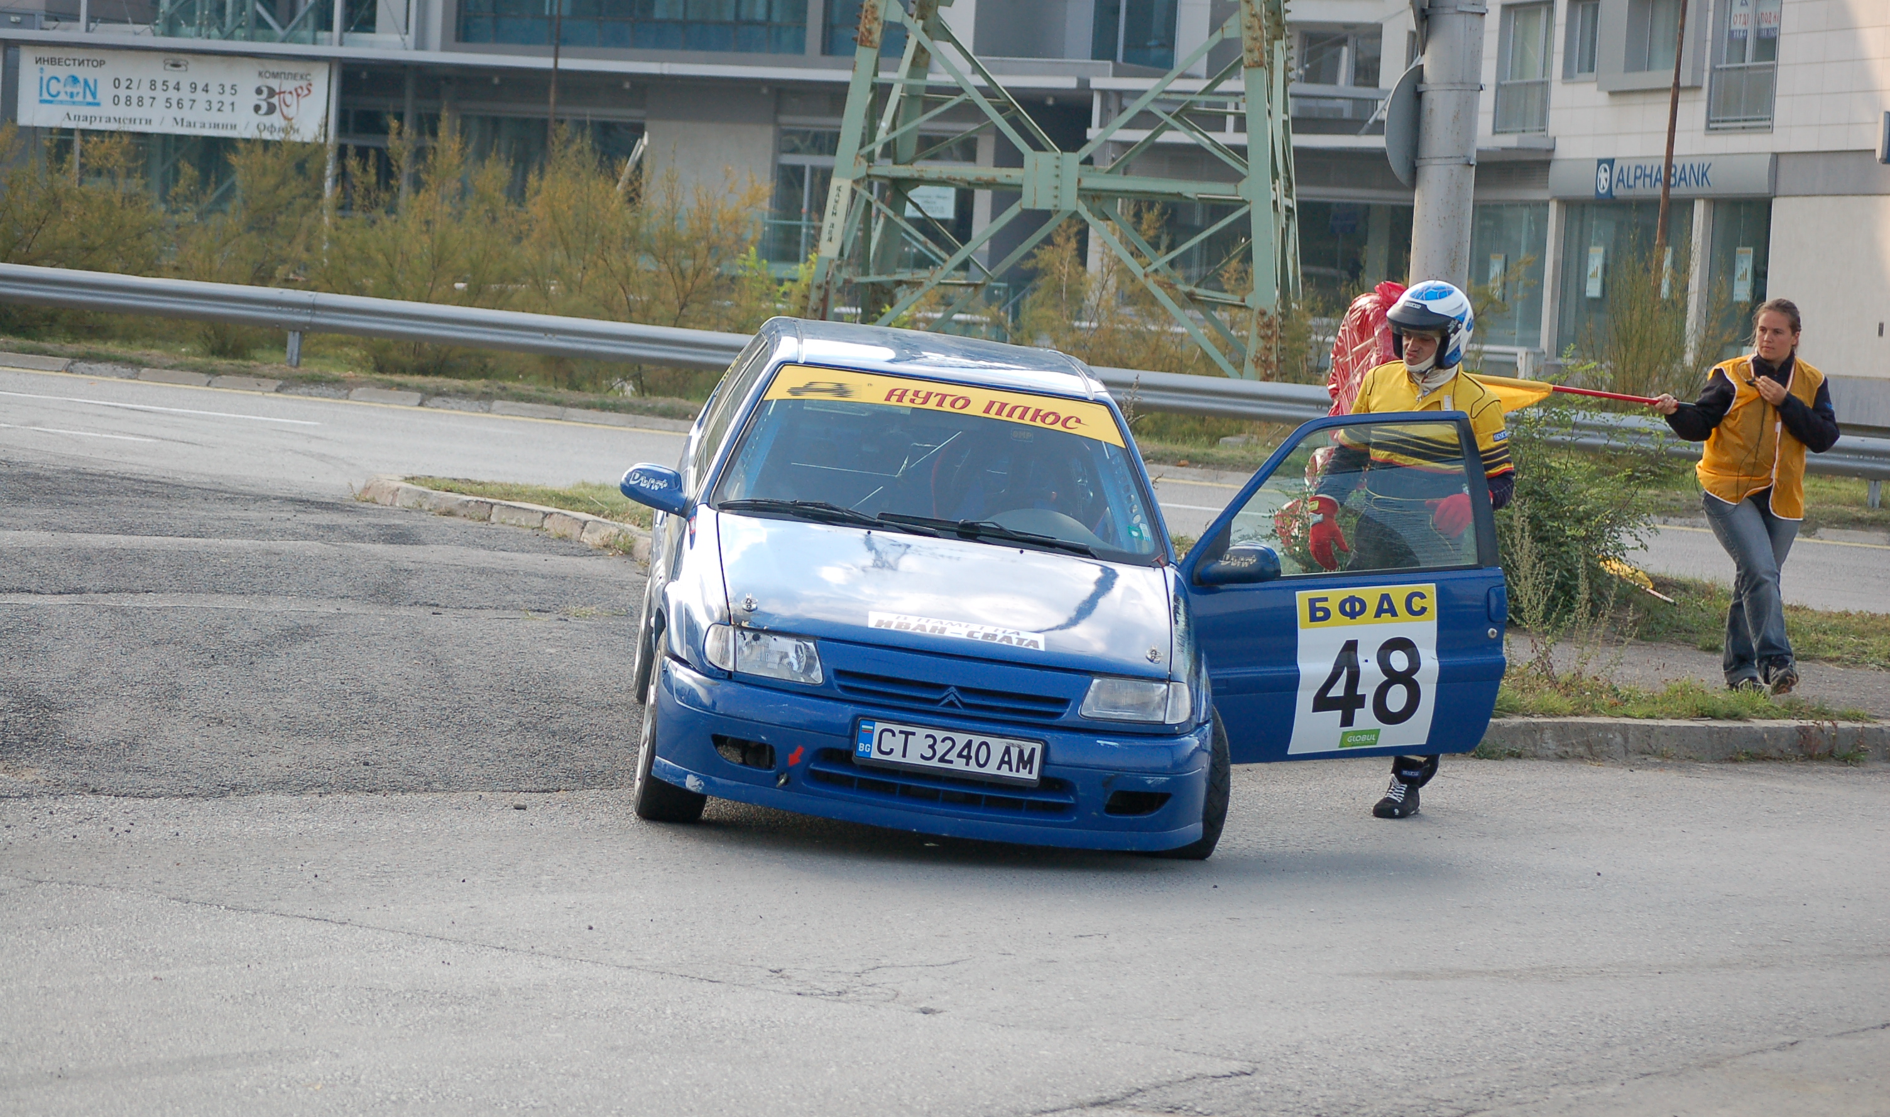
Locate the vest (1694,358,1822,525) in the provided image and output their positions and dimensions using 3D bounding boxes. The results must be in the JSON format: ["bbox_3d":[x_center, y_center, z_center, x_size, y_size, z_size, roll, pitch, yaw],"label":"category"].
[{"bbox_3d":[3.390,-0.507,21.600,0.480,0.670,0.280,3,3,-9],"label":"vest"}]

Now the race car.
[{"bbox_3d":[0.326,0.098,16.332,2.670,1.380,3.700,5,5,-4],"label":"race car"}]

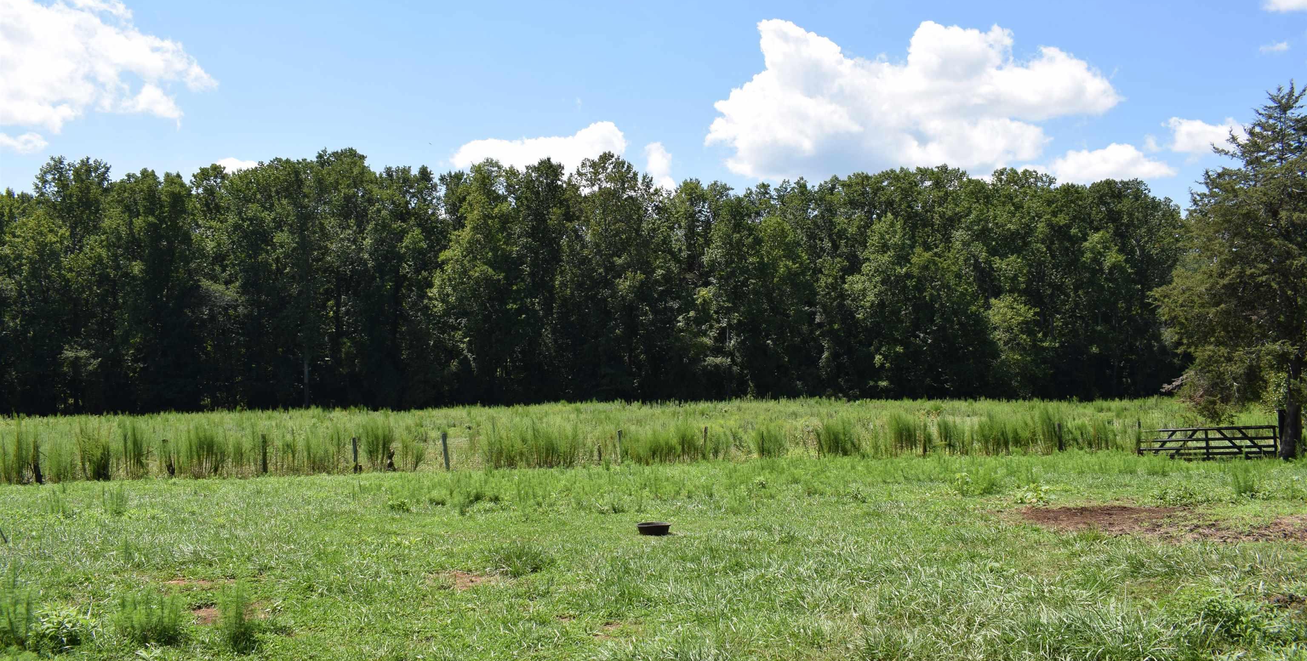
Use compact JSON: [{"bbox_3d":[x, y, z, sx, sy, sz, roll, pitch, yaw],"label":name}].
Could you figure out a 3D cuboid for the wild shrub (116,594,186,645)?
[{"bbox_3d":[-3.573,2.051,6.950,0.490,0.350,0.420,0,-4,0],"label":"wild shrub"}]

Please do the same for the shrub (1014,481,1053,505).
[{"bbox_3d":[6.270,2.698,16.200,0.620,0.360,0.550,0,-4,0],"label":"shrub"}]

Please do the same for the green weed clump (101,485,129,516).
[{"bbox_3d":[-8.361,2.634,15.200,0.420,0.500,0.400,0,-4,0],"label":"green weed clump"}]

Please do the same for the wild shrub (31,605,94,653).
[{"bbox_3d":[-4.128,2.086,6.850,0.440,0.320,0.420,0,-4,0],"label":"wild shrub"}]

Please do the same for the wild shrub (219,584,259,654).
[{"bbox_3d":[-2.855,1.985,6.750,0.280,0.460,0.280,0,-4,0],"label":"wild shrub"}]

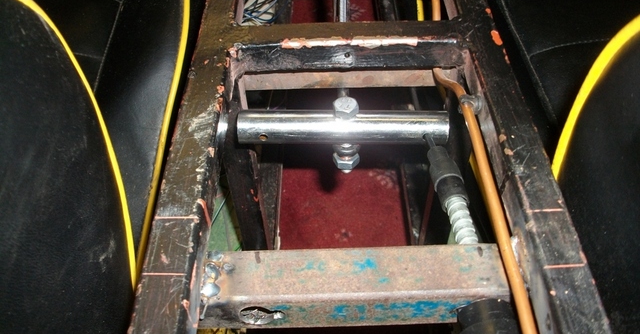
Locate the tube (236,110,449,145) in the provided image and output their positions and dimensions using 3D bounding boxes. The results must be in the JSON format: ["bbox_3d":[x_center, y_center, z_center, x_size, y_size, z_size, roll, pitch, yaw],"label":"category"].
[{"bbox_3d":[0.018,-0.030,0.449,0.160,0.025,0.025,0,50,2],"label":"tube"}]

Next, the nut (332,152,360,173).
[{"bbox_3d":[0.022,-0.008,0.480,0.021,0.010,0.019,0,48,3],"label":"nut"}]

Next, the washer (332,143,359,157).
[{"bbox_3d":[0.019,-0.017,0.428,0.020,0.003,0.020,-1,51,1],"label":"washer"}]

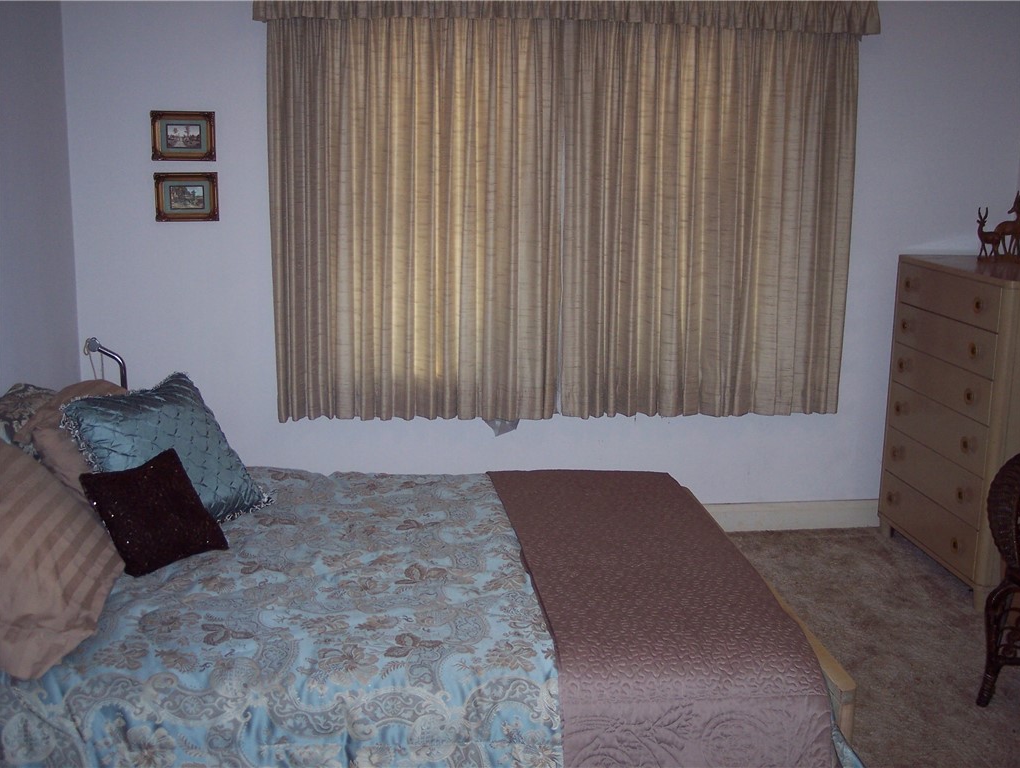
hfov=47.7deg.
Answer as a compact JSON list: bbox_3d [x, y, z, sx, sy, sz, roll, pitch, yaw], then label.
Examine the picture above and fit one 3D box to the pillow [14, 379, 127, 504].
[{"bbox_3d":[-1.099,0.222,3.224,0.160,0.450,0.580,-33,8,7],"label":"pillow"}]

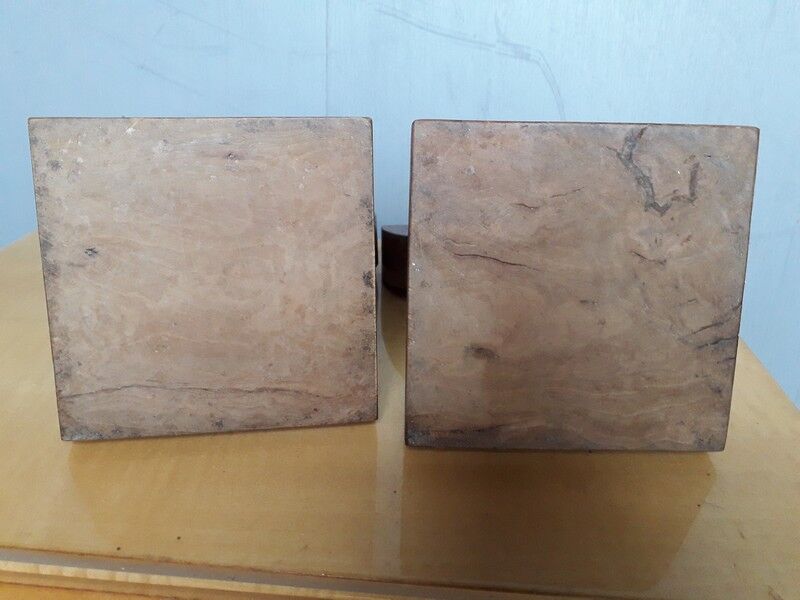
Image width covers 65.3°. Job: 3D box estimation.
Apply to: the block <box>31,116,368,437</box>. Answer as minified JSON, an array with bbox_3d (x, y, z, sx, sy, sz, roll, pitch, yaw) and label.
[{"bbox_3d":[-0.076,-0.010,0.264,0.130,0.127,0.022,-2,9,-8],"label":"block"}]

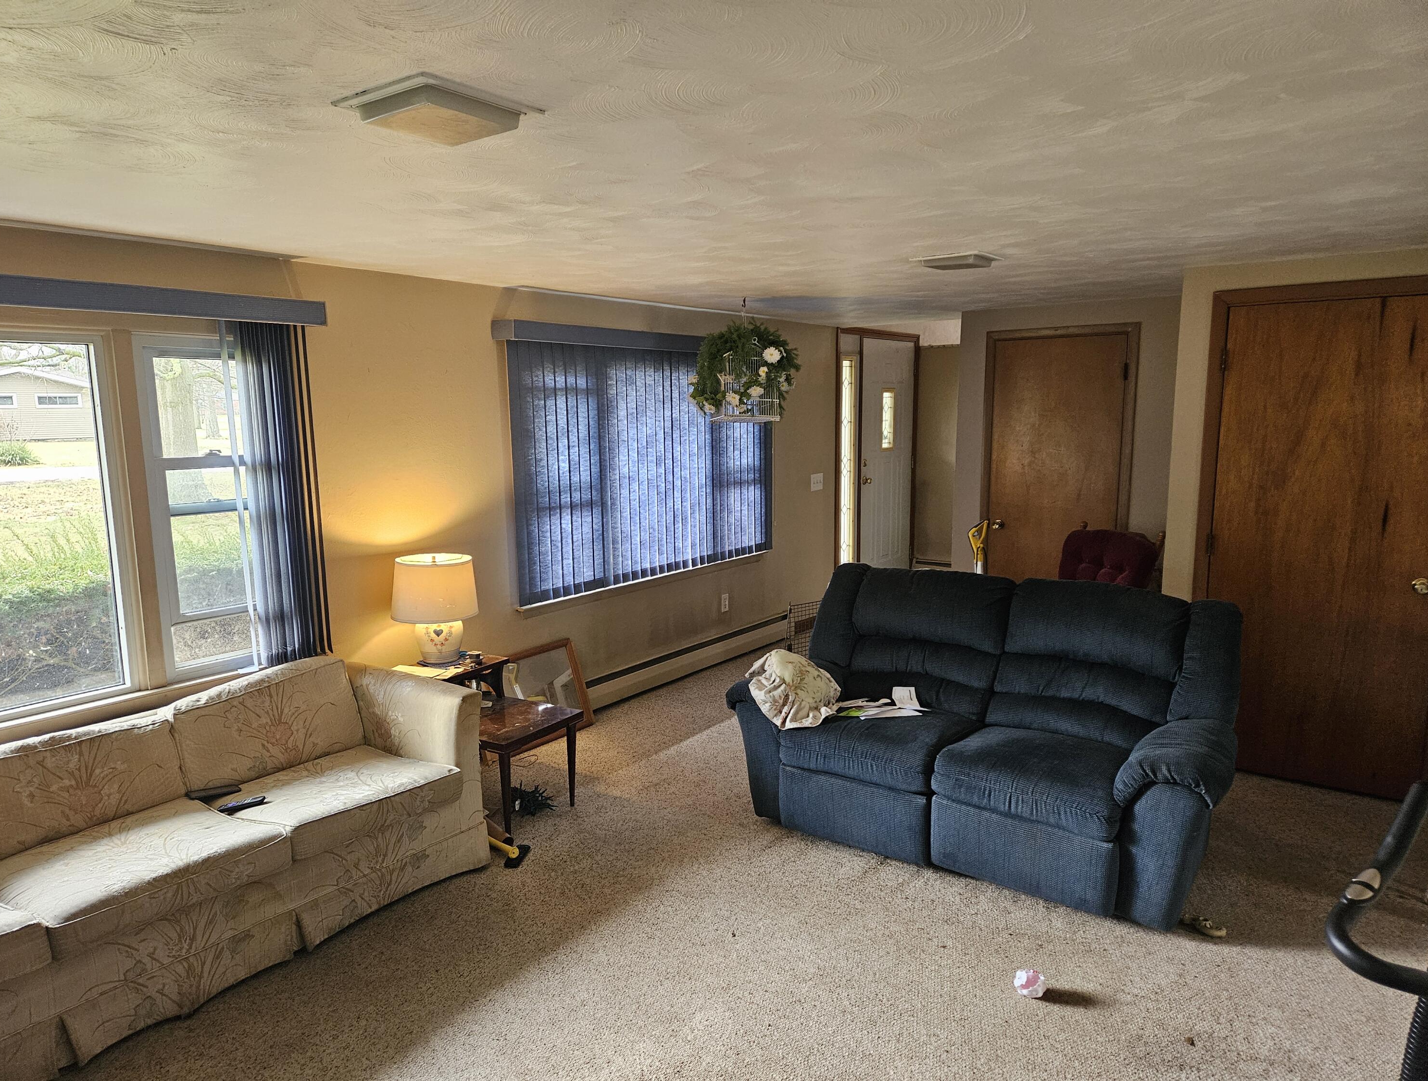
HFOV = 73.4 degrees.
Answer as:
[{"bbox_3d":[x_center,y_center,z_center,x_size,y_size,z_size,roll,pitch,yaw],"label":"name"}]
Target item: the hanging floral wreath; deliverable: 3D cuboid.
[{"bbox_3d":[0.164,-0.944,5.262,0.580,0.530,0.250,0,8,2],"label":"hanging floral wreath"}]

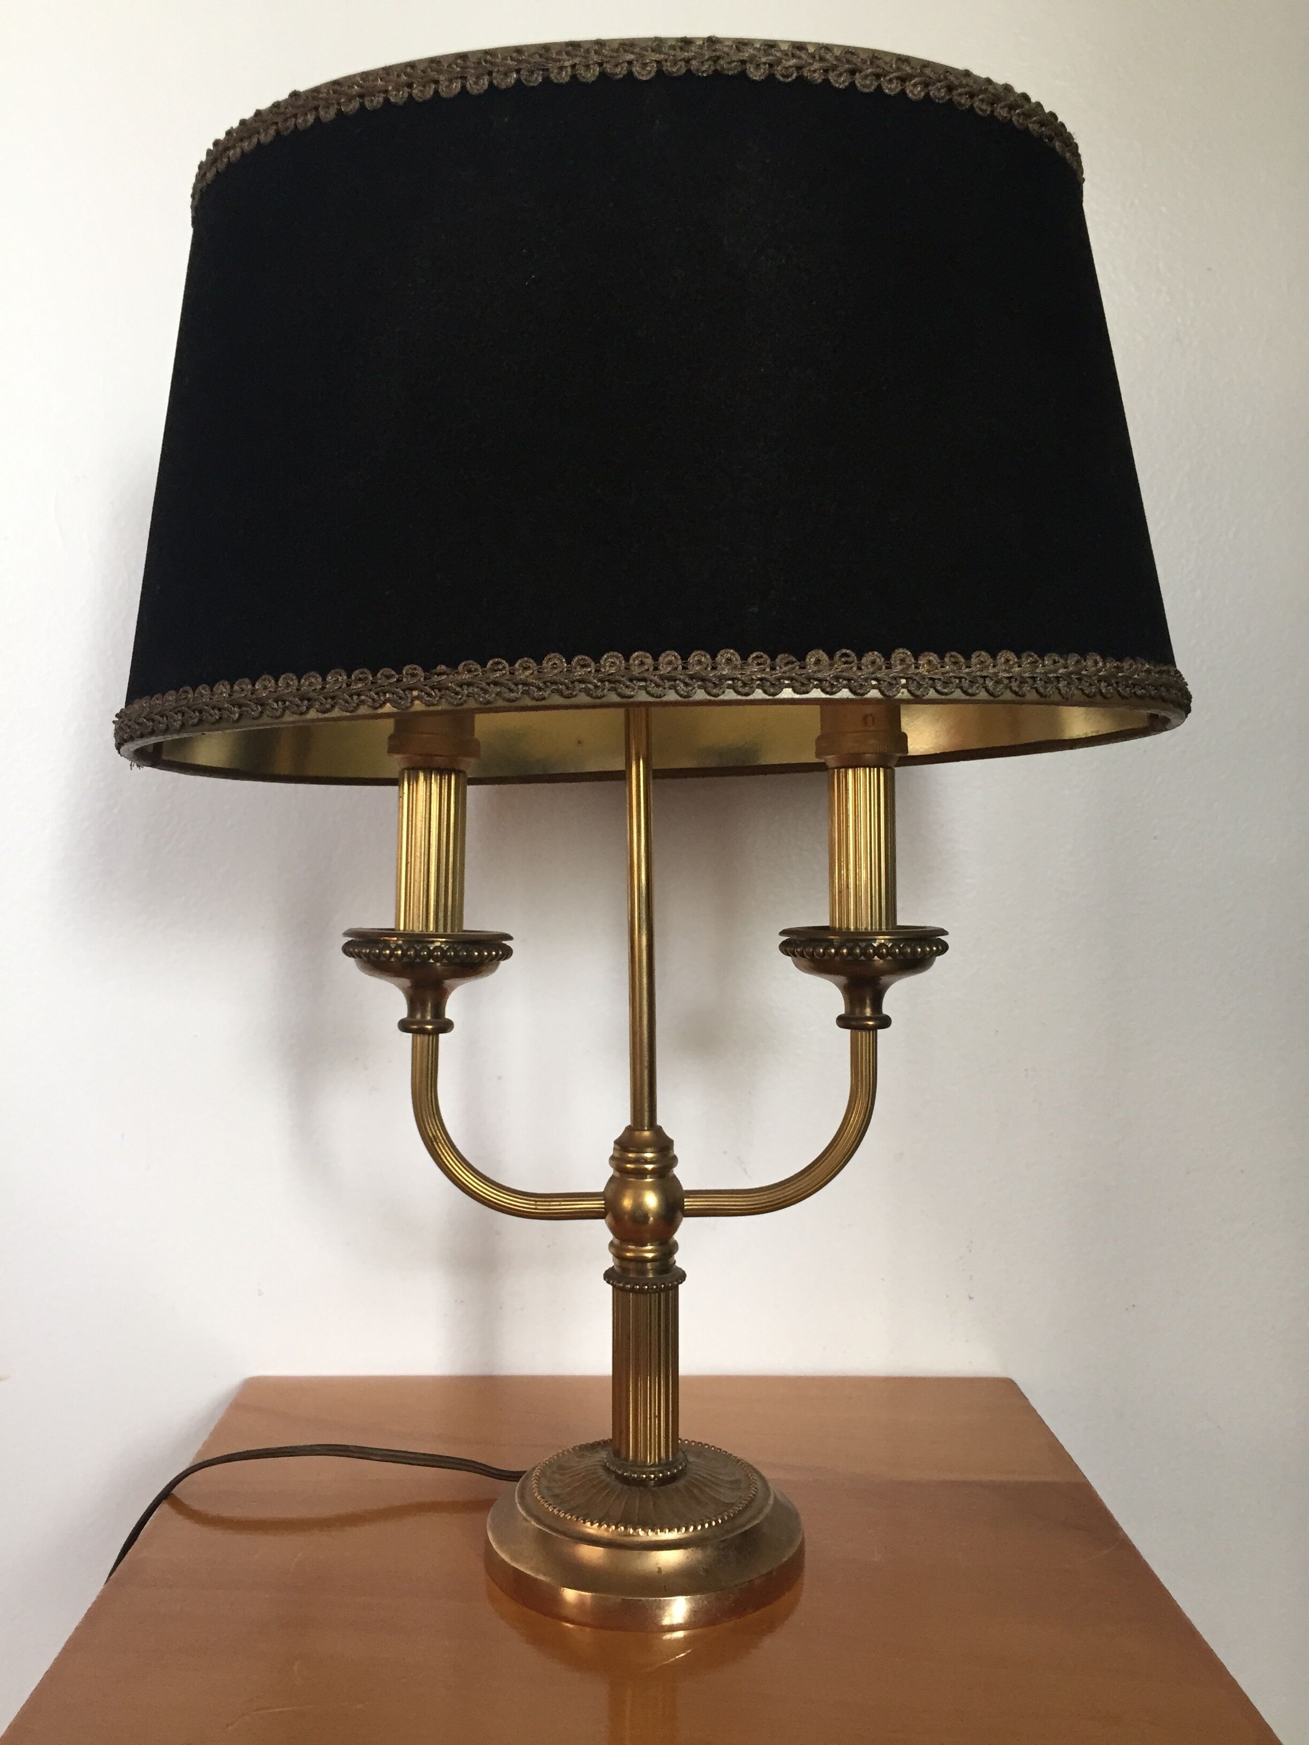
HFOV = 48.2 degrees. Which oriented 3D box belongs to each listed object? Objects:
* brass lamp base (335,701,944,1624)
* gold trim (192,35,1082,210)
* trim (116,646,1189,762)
[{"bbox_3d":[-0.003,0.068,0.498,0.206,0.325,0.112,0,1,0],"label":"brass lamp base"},{"bbox_3d":[-0.004,-0.227,0.501,0.310,0.015,0.190,-2,-1,1],"label":"gold trim"},{"bbox_3d":[0.001,-0.051,0.497,0.360,0.015,0.240,-2,-1,1],"label":"trim"}]

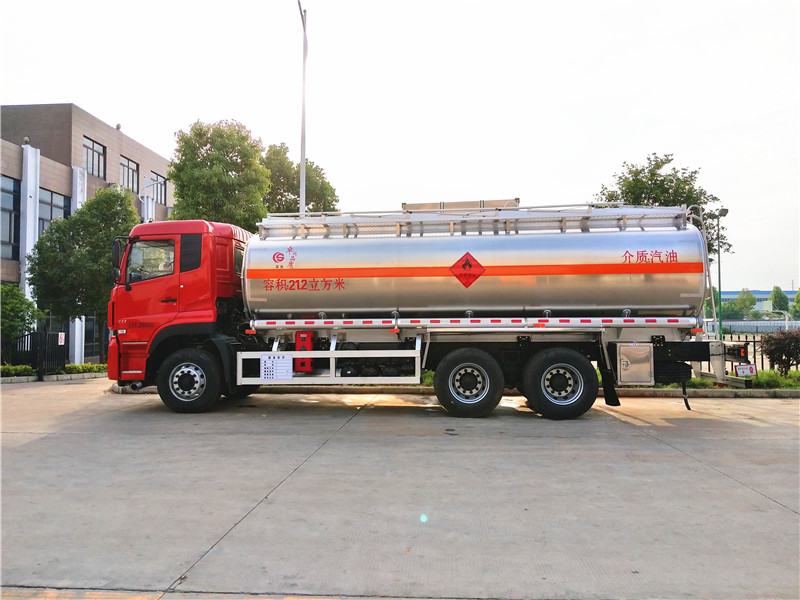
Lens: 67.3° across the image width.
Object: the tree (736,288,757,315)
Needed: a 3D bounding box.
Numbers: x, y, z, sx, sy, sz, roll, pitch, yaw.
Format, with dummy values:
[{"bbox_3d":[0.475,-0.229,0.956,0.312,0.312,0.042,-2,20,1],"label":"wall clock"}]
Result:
[{"bbox_3d":[63.454,1.995,109.804,3.844,8.210,3.844,0,-3,0],"label":"tree"}]

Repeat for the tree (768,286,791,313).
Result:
[{"bbox_3d":[69.496,1.794,109.796,4.027,8.540,4.027,0,-3,0],"label":"tree"}]

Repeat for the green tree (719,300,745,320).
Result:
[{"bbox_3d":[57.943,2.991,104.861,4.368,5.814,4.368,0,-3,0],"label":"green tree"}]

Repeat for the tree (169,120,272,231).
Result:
[{"bbox_3d":[-5.983,-1.886,19.804,3.461,8.185,3.461,0,-3,0],"label":"tree"}]

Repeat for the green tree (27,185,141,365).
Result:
[{"bbox_3d":[-9.706,-0.672,18.863,4.111,5.714,4.111,0,-3,0],"label":"green tree"}]

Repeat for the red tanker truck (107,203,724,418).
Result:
[{"bbox_3d":[0.215,0.093,10.333,9.791,3.450,2.600,-1,-3,8],"label":"red tanker truck"}]

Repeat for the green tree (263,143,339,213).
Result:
[{"bbox_3d":[-4.407,-2.169,25.777,3.635,9.302,3.635,0,-3,0],"label":"green tree"}]

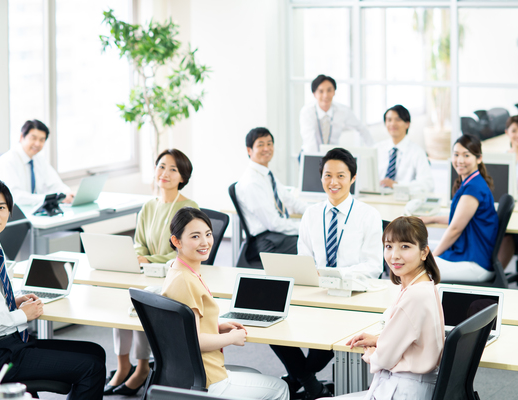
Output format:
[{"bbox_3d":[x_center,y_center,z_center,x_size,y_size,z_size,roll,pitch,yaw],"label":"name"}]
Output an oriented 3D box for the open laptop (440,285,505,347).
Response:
[{"bbox_3d":[0.872,0.489,6.095,0.300,0.196,0.246,3,8,28],"label":"open laptop"}]

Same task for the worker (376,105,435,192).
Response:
[{"bbox_3d":[1.045,-0.042,10.938,0.520,1.360,0.720,3,8,27],"label":"worker"}]

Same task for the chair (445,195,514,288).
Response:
[{"bbox_3d":[1.278,0.448,8.637,0.600,0.950,0.570,1,7,10],"label":"chair"}]

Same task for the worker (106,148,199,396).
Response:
[{"bbox_3d":[-0.572,0.371,7.906,0.480,1.295,0.720,3,8,24],"label":"worker"}]

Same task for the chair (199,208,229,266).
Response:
[{"bbox_3d":[-0.503,0.577,8.234,0.600,0.950,0.600,4,9,33],"label":"chair"}]

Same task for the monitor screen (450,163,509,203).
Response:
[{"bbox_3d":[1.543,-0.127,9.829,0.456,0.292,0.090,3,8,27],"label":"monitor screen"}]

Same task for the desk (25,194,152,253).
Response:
[{"bbox_3d":[-1.390,0.418,9.921,0.720,0.715,1.750,3,8,22],"label":"desk"}]

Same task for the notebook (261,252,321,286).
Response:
[{"bbox_3d":[0.197,0.332,6.982,0.292,0.174,0.285,3,8,25],"label":"notebook"}]

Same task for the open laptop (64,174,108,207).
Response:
[{"bbox_3d":[-1.306,-0.071,10.152,0.328,0.209,0.320,3,8,27],"label":"open laptop"}]

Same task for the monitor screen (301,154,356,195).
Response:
[{"bbox_3d":[0.493,-0.175,9.900,0.450,0.320,0.090,3,8,27],"label":"monitor screen"}]

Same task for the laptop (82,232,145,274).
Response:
[{"bbox_3d":[-0.757,0.271,7.847,0.320,0.222,0.305,3,8,27],"label":"laptop"}]

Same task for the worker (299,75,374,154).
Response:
[{"bbox_3d":[0.615,-0.207,11.700,0.620,1.580,0.480,1,8,12],"label":"worker"}]

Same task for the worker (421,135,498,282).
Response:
[{"bbox_3d":[1.156,0.326,8.550,0.660,1.320,0.500,-2,7,-8],"label":"worker"}]

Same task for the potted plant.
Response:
[{"bbox_3d":[-0.817,-0.410,11.400,0.880,2.100,0.850,-1,7,0],"label":"potted plant"}]

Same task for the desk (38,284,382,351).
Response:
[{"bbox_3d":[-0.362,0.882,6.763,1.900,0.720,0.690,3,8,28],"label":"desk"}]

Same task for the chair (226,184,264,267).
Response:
[{"bbox_3d":[0.101,0.380,9.225,0.600,0.950,0.570,2,7,14],"label":"chair"}]

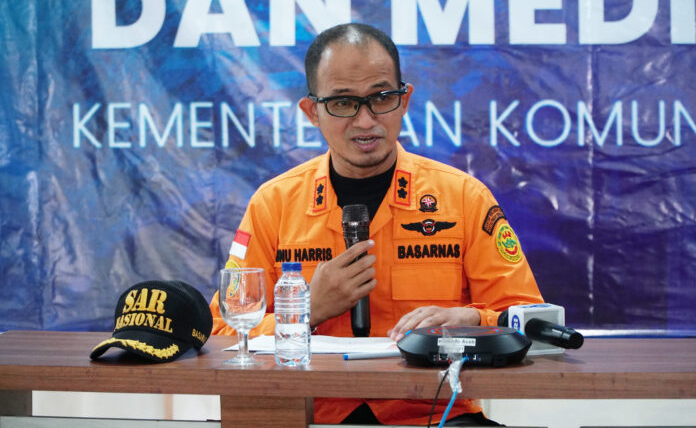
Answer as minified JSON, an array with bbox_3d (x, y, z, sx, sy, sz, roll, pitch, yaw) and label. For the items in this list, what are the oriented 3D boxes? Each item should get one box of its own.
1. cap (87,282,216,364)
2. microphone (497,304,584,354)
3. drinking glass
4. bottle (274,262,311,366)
[{"bbox_3d":[-0.318,0.168,4.290,0.168,0.126,0.255,1,4,27],"label":"cap"},{"bbox_3d":[0.317,0.191,4.310,0.070,0.072,0.255,-2,4,-24],"label":"microphone"},{"bbox_3d":[-0.168,0.164,4.195,0.073,0.150,0.073,0,3,8],"label":"drinking glass"},{"bbox_3d":[-0.087,0.159,4.170,0.058,0.163,0.058,0,3,0],"label":"bottle"}]

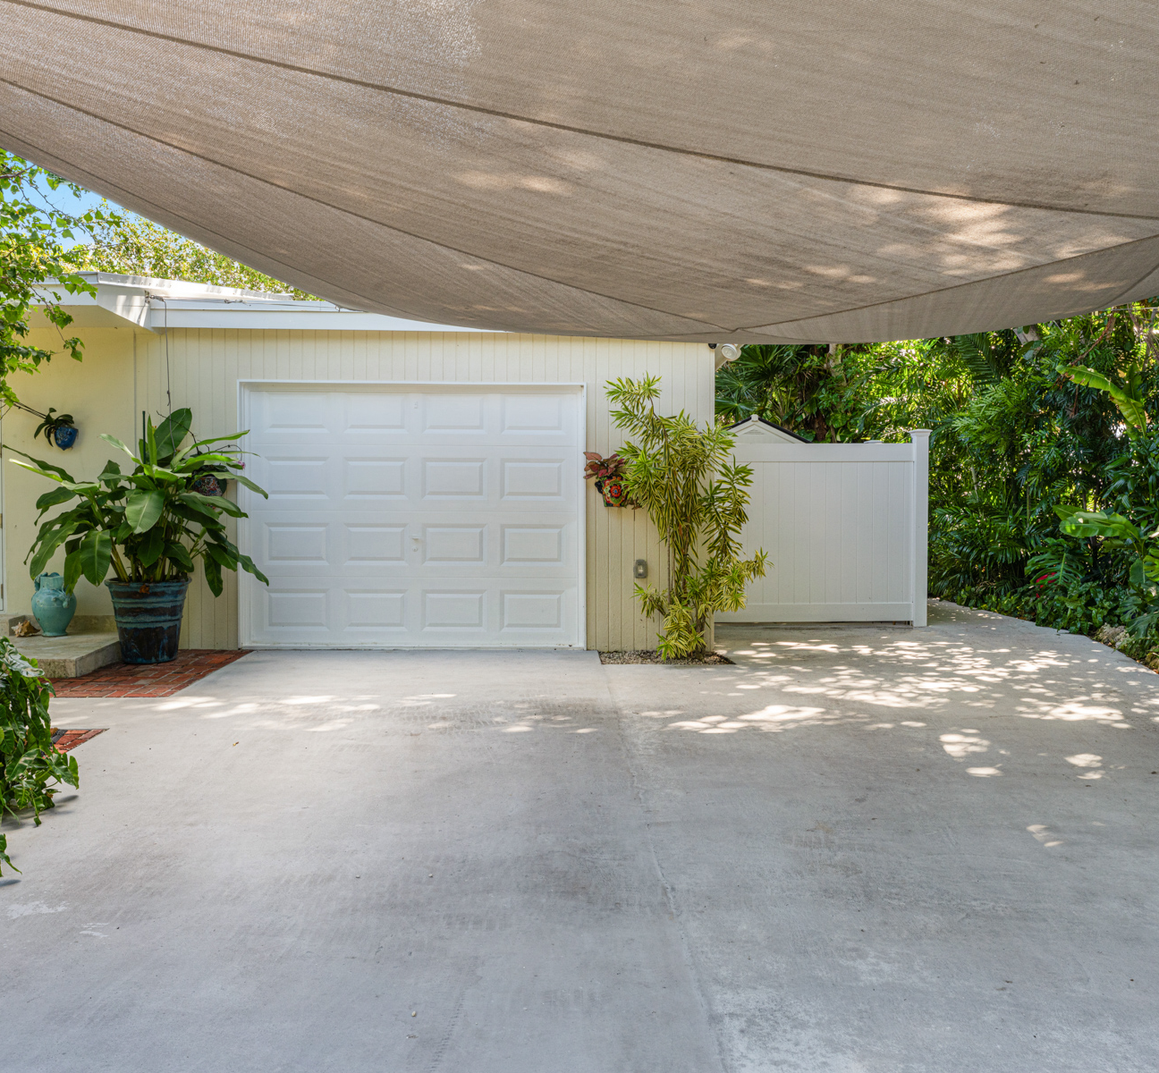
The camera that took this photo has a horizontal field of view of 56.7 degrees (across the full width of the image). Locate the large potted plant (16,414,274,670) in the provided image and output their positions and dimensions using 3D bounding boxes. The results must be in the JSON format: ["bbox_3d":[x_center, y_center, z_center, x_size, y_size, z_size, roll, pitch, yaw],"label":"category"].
[{"bbox_3d":[-3.210,-0.019,7.950,1.800,1.820,1.500,0,1,-1],"label":"large potted plant"}]

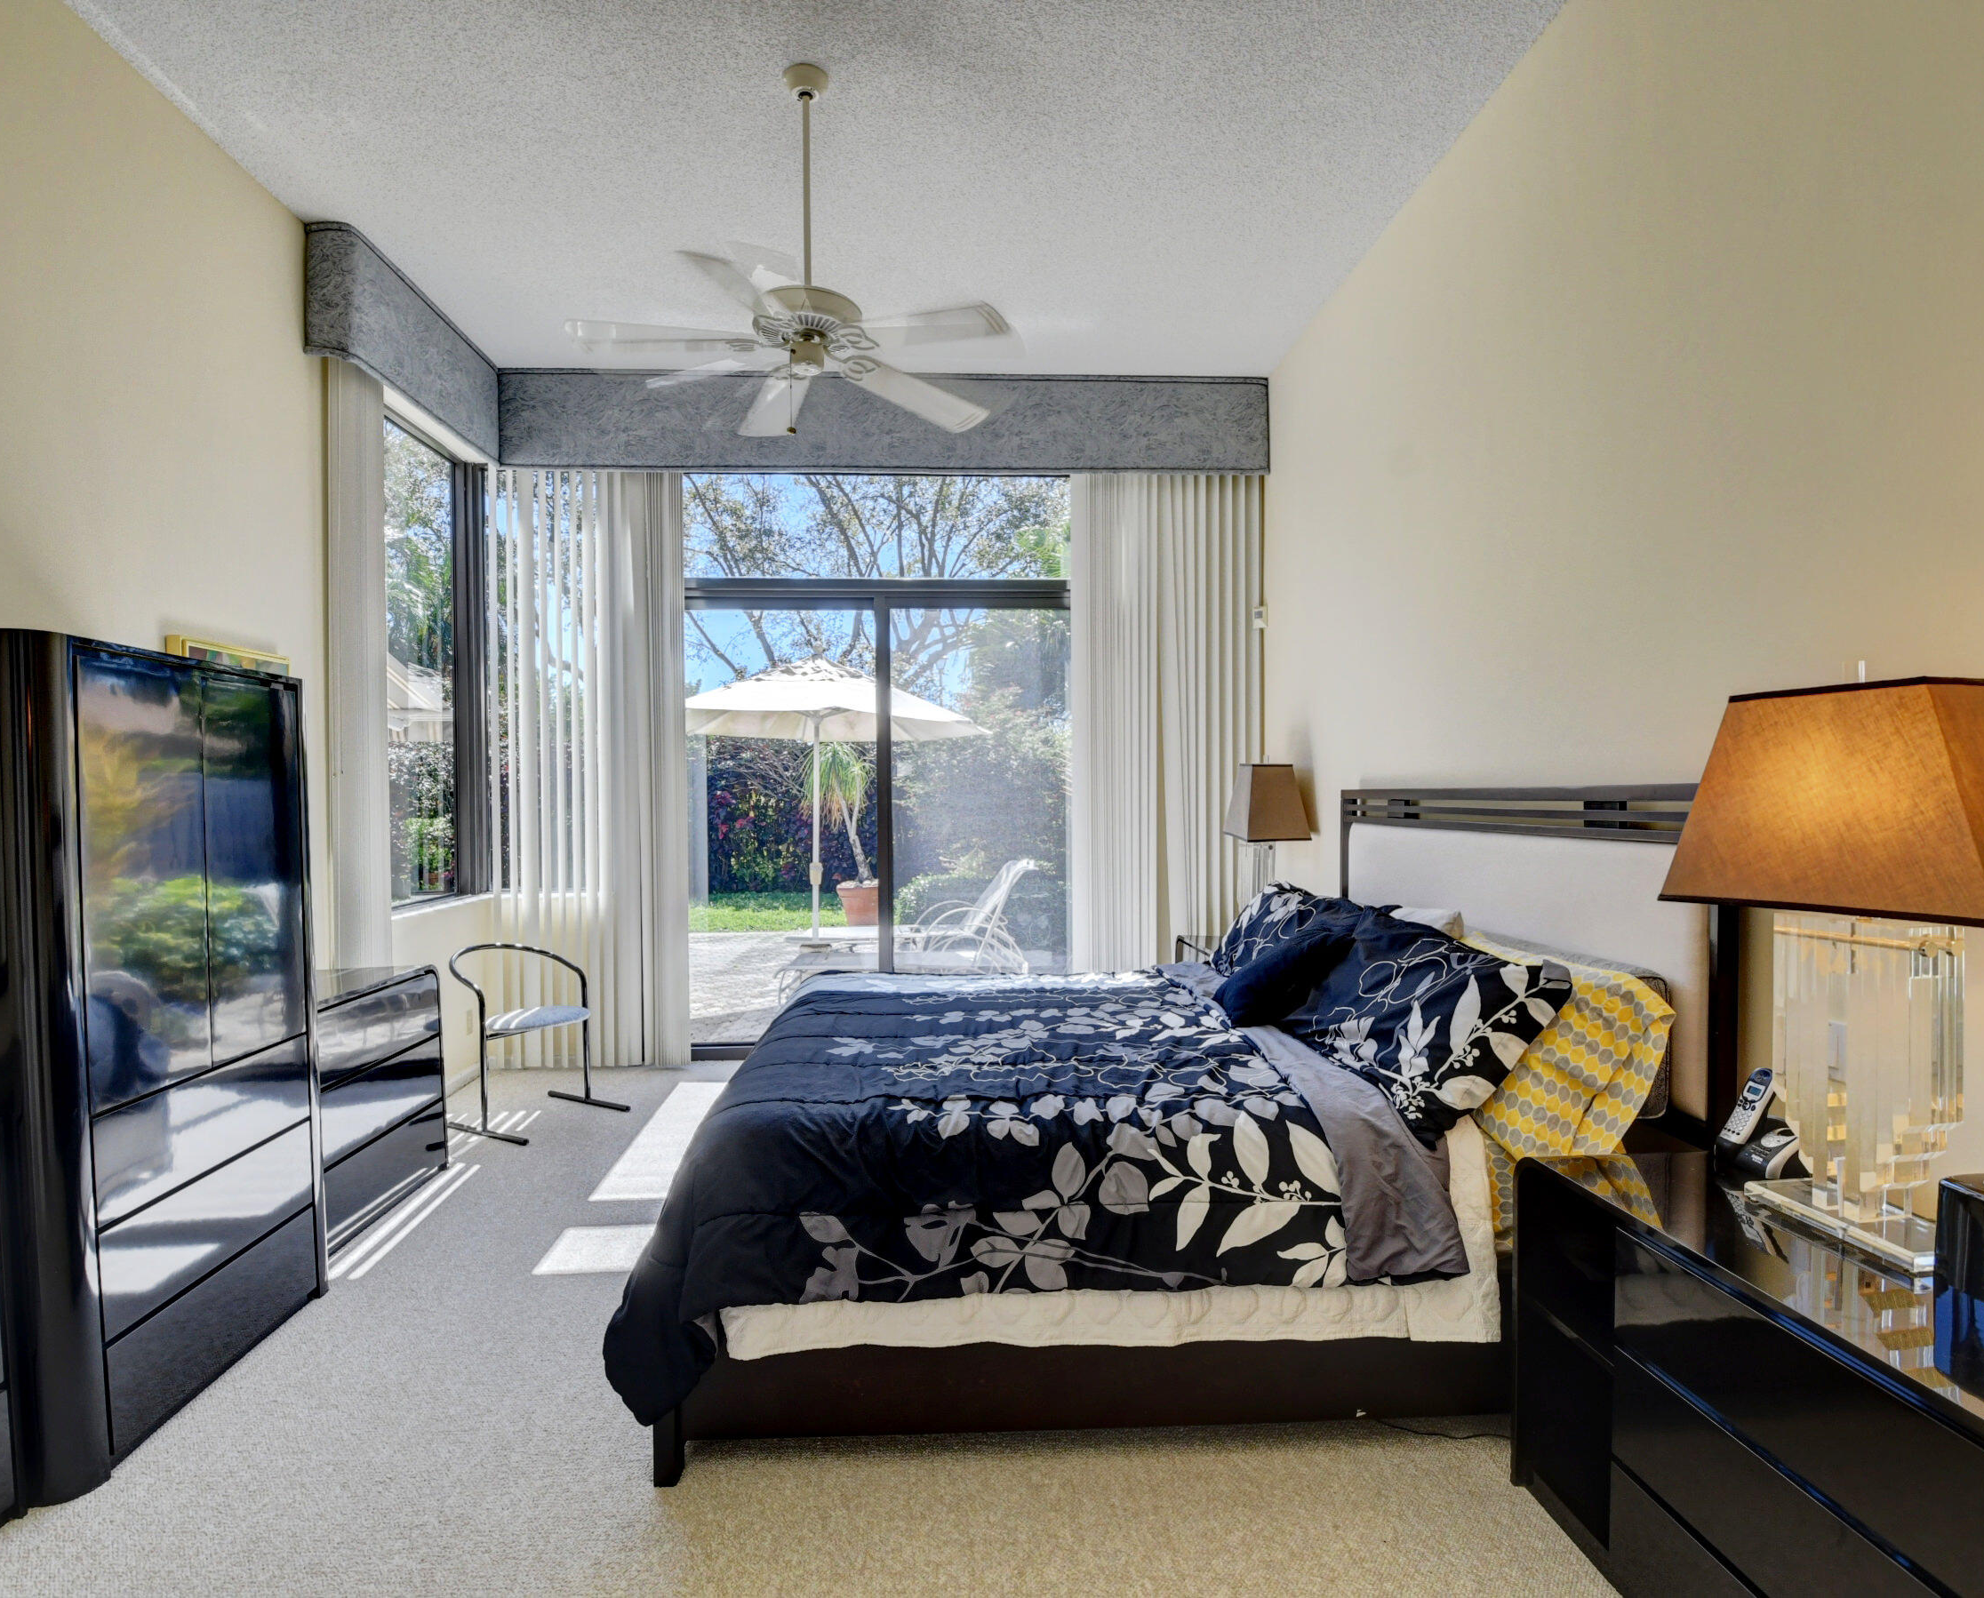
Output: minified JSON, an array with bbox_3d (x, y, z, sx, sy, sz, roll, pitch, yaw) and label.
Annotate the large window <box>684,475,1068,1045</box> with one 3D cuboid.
[{"bbox_3d":[-0.556,-0.182,4.988,1.915,2.848,0.119,-1,0,-3],"label":"large window"}]

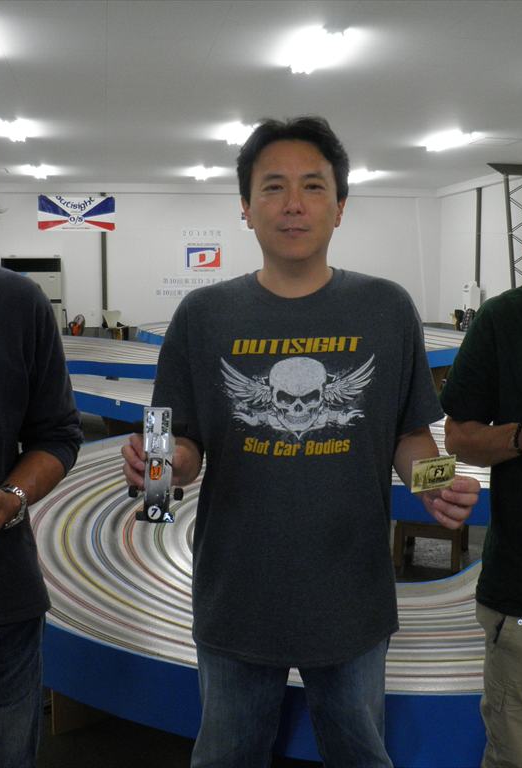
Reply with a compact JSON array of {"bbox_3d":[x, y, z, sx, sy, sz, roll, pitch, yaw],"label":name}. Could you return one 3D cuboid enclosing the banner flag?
[{"bbox_3d":[-3.541,-3.299,16.003,1.468,0.682,0.030,-2,7,-11],"label":"banner flag"}]

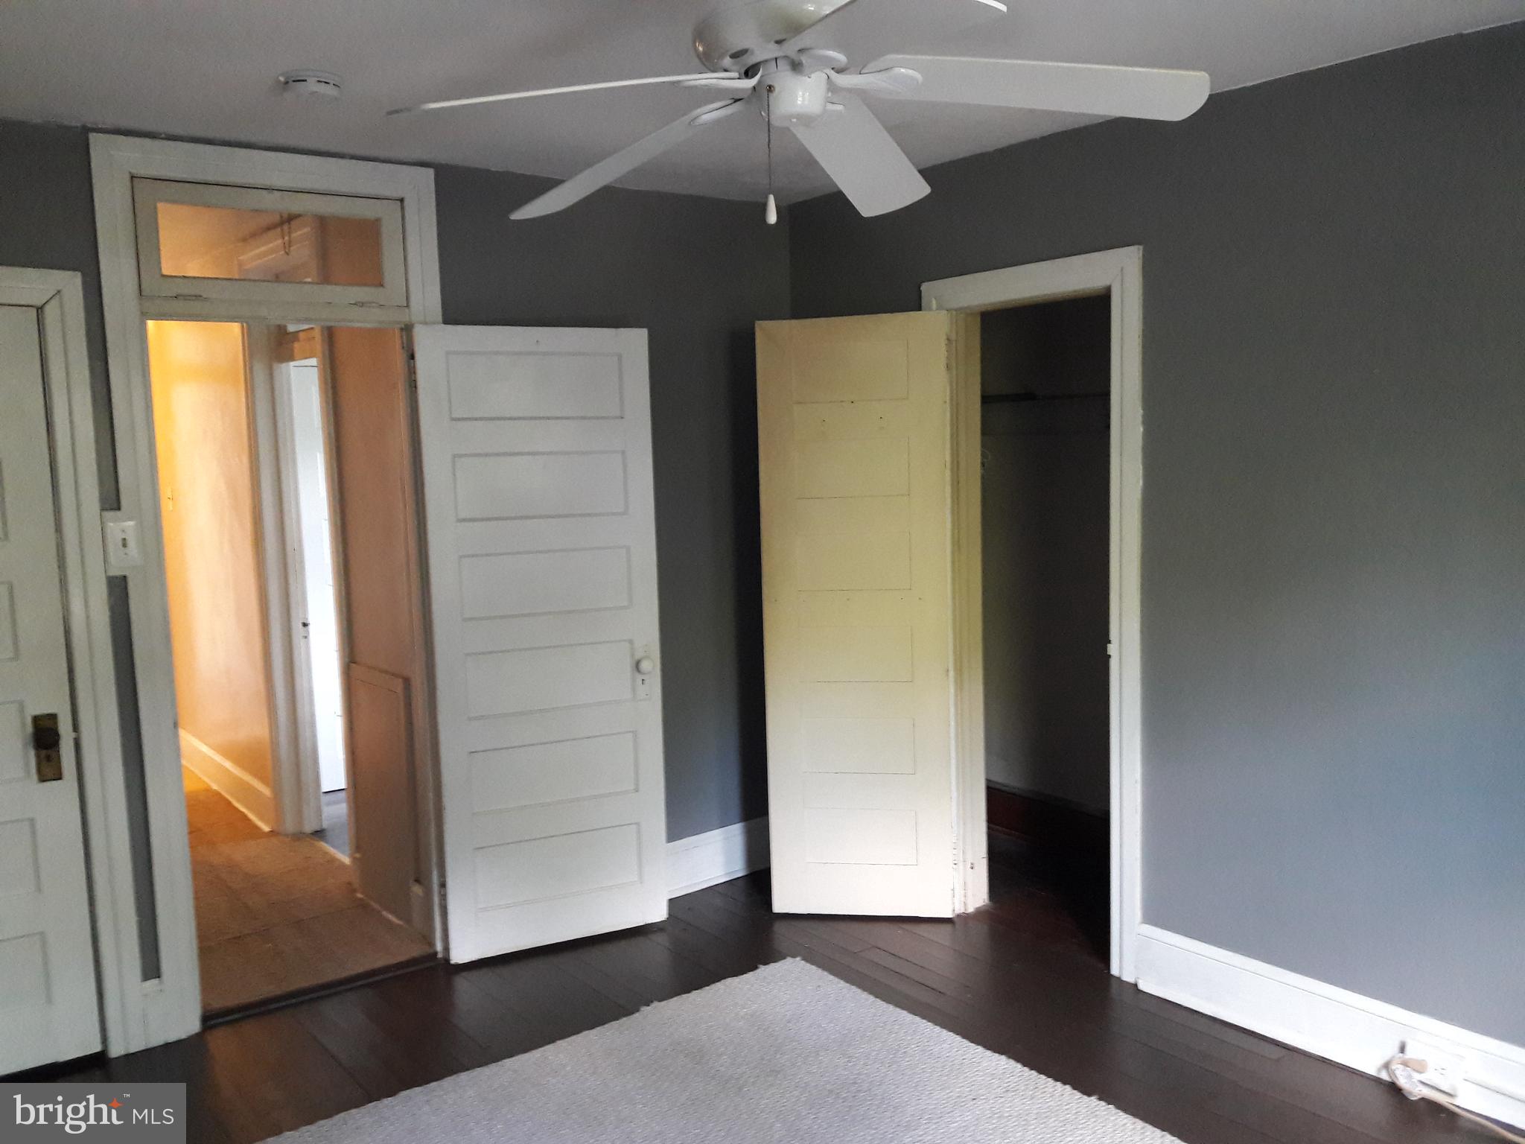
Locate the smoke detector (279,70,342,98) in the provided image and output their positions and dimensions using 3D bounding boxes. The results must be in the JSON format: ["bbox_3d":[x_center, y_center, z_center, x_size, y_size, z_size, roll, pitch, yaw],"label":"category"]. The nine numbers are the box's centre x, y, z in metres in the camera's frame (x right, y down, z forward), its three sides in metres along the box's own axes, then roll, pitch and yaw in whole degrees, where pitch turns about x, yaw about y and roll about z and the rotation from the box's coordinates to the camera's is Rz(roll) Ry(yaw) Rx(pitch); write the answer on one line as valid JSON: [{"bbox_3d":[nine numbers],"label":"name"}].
[{"bbox_3d":[-1.005,-1.078,2.752,0.139,0.041,0.139,-2,6,0],"label":"smoke detector"}]

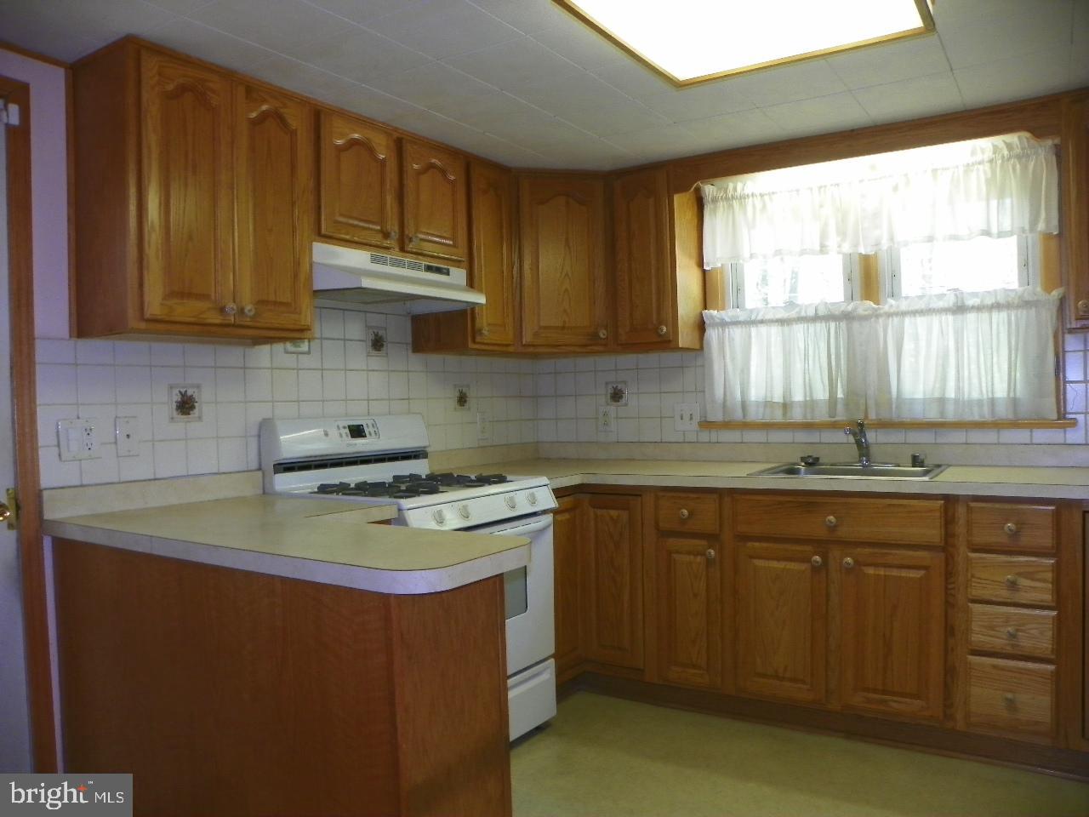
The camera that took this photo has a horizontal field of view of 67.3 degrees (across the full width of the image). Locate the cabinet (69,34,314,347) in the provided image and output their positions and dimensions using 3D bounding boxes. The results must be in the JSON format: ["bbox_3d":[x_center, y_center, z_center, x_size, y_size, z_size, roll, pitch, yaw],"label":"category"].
[{"bbox_3d":[-0.993,-0.572,2.352,0.317,0.765,0.606,-1,1,34],"label":"cabinet"}]

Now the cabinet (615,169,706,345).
[{"bbox_3d":[0.476,-0.630,3.526,0.309,0.765,0.317,-1,1,34],"label":"cabinet"}]

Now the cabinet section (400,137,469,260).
[{"bbox_3d":[-0.525,-0.752,3.082,0.312,0.433,0.378,-1,1,34],"label":"cabinet section"}]

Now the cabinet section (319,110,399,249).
[{"bbox_3d":[-0.731,-0.741,2.774,0.312,0.433,0.372,-1,1,34],"label":"cabinet section"}]

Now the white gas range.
[{"bbox_3d":[-0.432,0.598,2.818,0.683,1.161,0.766,-1,1,34],"label":"white gas range"}]

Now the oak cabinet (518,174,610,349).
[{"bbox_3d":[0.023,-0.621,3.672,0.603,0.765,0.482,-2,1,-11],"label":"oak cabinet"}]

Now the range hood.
[{"bbox_3d":[-0.569,-0.450,2.881,0.437,0.157,0.766,-1,1,34],"label":"range hood"}]

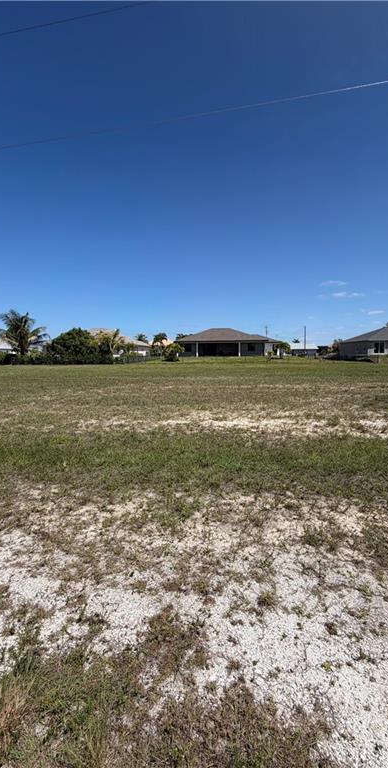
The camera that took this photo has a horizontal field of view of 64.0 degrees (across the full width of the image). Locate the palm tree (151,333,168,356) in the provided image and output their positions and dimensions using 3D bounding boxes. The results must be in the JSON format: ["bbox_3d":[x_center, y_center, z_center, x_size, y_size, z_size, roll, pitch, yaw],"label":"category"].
[{"bbox_3d":[-7.900,-8.826,69.459,3.800,5.300,3.800,1,6,9],"label":"palm tree"}]

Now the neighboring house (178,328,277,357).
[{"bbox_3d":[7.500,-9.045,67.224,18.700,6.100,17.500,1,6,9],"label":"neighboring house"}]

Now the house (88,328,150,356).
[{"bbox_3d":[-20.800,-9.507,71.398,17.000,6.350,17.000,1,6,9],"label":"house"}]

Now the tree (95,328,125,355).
[{"bbox_3d":[-13.600,-6.297,49.614,4.800,5.200,4.600,1,6,9],"label":"tree"}]

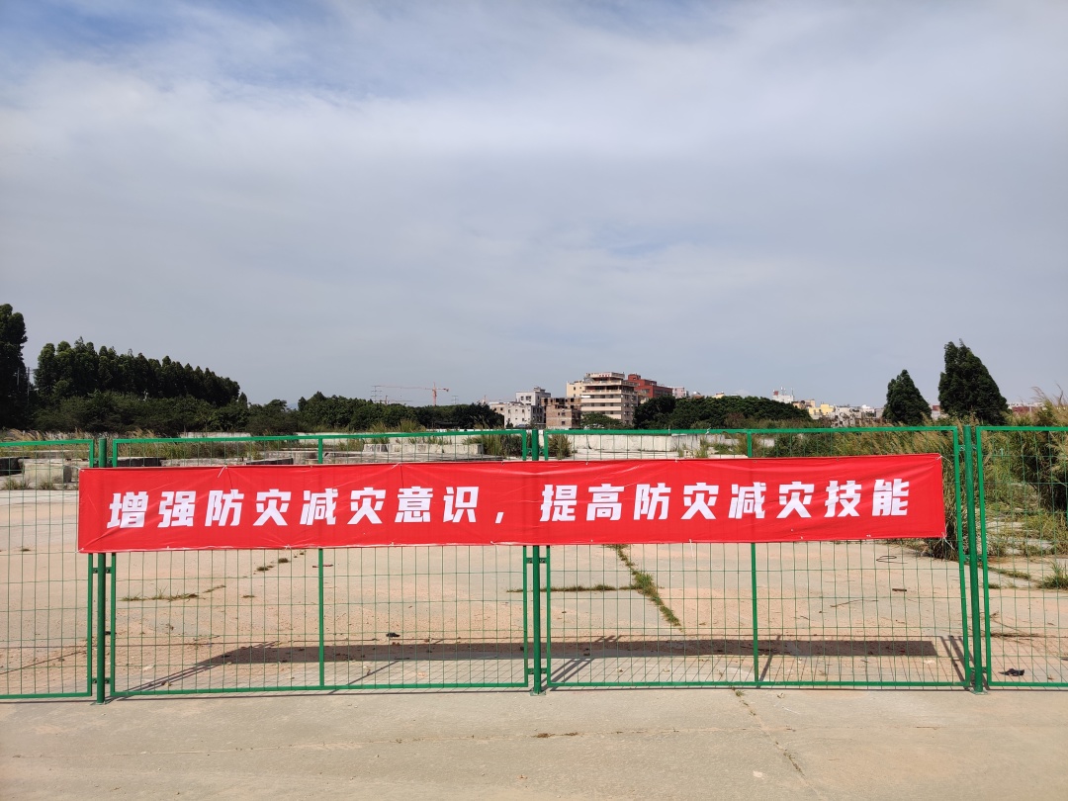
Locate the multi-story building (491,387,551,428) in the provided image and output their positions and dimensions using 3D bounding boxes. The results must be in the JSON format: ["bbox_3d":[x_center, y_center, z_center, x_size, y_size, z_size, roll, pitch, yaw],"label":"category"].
[{"bbox_3d":[-5.239,4.697,320.348,18.000,20.390,15.000,-2,-3,22],"label":"multi-story building"}]

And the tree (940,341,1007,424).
[{"bbox_3d":[51.654,-0.992,98.178,8.380,12.080,8.380,-1,-2,0],"label":"tree"}]

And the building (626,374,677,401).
[{"bbox_3d":[58.201,2.640,415.558,15.000,30.660,27.000,-2,-3,21],"label":"building"}]

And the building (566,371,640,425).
[{"bbox_3d":[28.719,1.910,345.486,23.000,27.140,19.000,-2,-3,22],"label":"building"}]

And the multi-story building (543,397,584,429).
[{"bbox_3d":[10.948,6.400,315.261,11.000,16.150,10.500,-2,-3,22],"label":"multi-story building"}]

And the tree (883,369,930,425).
[{"bbox_3d":[53.586,0.650,120.146,6.840,10.550,6.840,-1,-2,0],"label":"tree"}]

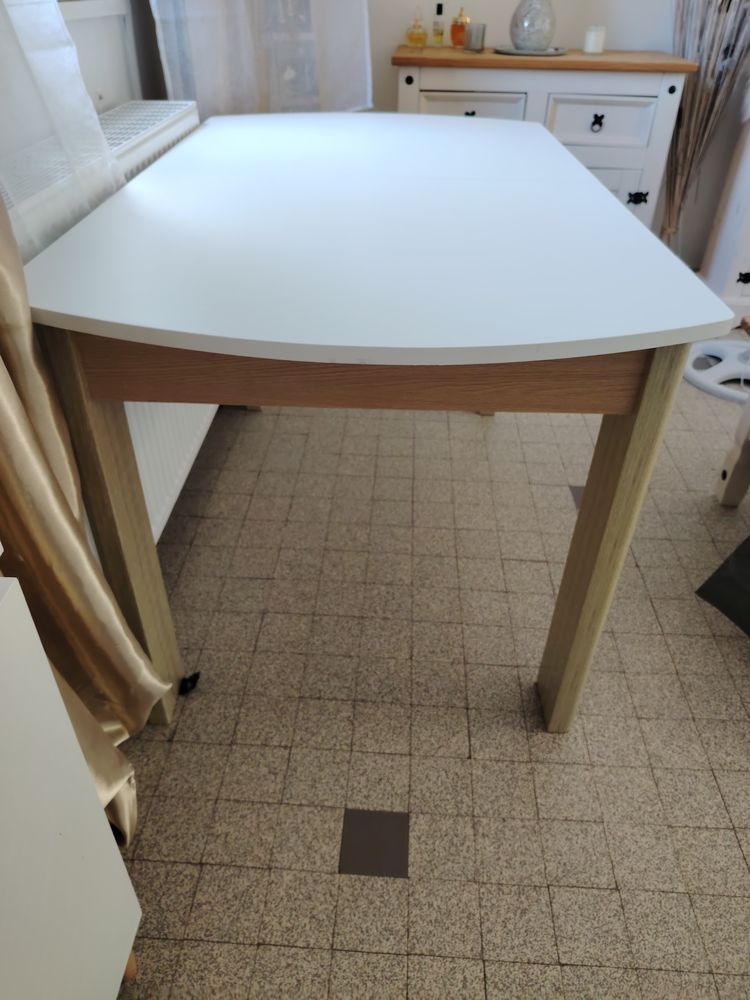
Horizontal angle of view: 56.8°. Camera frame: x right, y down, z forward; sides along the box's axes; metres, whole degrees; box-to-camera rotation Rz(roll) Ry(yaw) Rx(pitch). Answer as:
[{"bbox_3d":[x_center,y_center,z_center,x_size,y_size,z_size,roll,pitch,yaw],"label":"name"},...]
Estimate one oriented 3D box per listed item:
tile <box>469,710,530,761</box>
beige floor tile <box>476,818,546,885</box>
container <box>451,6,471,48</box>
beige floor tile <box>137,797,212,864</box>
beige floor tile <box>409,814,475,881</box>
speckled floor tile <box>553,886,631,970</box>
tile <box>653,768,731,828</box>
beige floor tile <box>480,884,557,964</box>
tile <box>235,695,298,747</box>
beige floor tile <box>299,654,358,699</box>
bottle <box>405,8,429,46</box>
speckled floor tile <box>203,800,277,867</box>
[{"bbox_3d":[0.213,0.408,1.197,0.098,0.010,0.098,3,37,2],"label":"tile"},{"bbox_3d":[0.201,0.526,1.039,0.100,0.010,0.100,3,37,2],"label":"beige floor tile"},{"bbox_3d":[0.310,-1.659,2.437,0.068,0.118,0.050,3,37,2],"label":"container"},{"bbox_3d":[-0.299,0.505,1.058,0.100,0.010,0.100,3,37,2],"label":"beige floor tile"},{"bbox_3d":[0.102,0.523,1.047,0.100,0.010,0.100,3,37,2],"label":"beige floor tile"},{"bbox_3d":[0.298,0.593,0.961,0.100,0.010,0.100,3,37,2],"label":"speckled floor tile"},{"bbox_3d":[0.504,0.479,1.111,0.100,0.010,0.100,3,37,2],"label":"tile"},{"bbox_3d":[0.196,0.584,0.958,0.099,0.010,0.099,3,37,2],"label":"beige floor tile"},{"bbox_3d":[-0.188,0.387,1.211,0.100,0.010,0.100,3,37,2],"label":"tile"},{"bbox_3d":[-0.085,0.333,1.287,0.098,0.010,0.098,3,37,2],"label":"beige floor tile"},{"bbox_3d":[0.146,-1.629,2.395,0.068,0.106,0.060,3,37,2],"label":"bottle"},{"bbox_3d":[-0.202,0.508,1.051,0.098,0.010,0.098,3,37,2],"label":"speckled floor tile"}]

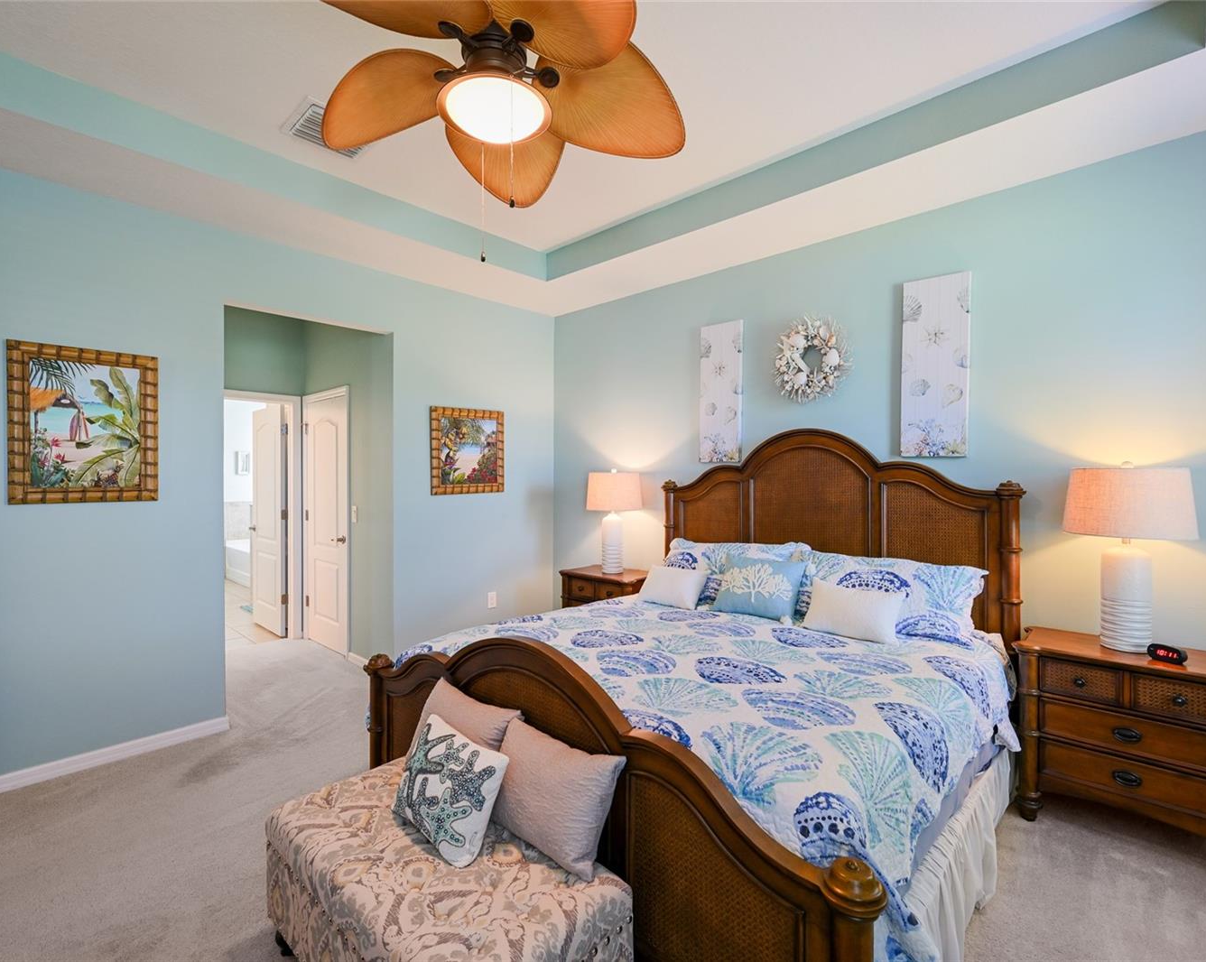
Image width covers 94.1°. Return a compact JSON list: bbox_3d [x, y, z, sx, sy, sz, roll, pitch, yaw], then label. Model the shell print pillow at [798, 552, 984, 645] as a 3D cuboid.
[{"bbox_3d":[1.385,0.542,2.830,0.880,0.400,0.170,1,-31,43],"label":"shell print pillow"}]

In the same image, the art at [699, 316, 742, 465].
[{"bbox_3d":[0.785,-0.581,3.747,0.303,0.914,0.032,1,1,43],"label":"art"}]

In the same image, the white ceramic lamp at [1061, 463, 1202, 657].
[{"bbox_3d":[2.105,0.298,2.255,0.400,0.742,0.400,1,1,43],"label":"white ceramic lamp"}]

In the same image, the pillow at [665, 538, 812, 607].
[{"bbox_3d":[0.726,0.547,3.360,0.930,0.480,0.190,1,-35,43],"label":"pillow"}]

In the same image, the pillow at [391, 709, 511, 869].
[{"bbox_3d":[-0.432,0.852,1.602,0.375,0.320,0.120,0,-28,40],"label":"pillow"}]

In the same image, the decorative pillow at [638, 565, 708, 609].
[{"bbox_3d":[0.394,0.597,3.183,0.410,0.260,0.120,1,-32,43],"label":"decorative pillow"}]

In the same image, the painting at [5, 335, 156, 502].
[{"bbox_3d":[-2.479,-0.263,2.704,0.030,0.730,0.525,1,1,43],"label":"painting"}]

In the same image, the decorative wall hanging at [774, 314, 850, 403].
[{"bbox_3d":[1.223,-0.718,3.301,0.460,0.500,0.090,1,1,43],"label":"decorative wall hanging"}]

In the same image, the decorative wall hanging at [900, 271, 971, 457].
[{"bbox_3d":[1.710,-0.579,2.886,0.305,0.920,0.035,1,1,43],"label":"decorative wall hanging"}]

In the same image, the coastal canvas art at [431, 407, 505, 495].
[{"bbox_3d":[-1.017,-0.224,4.261,0.030,0.635,0.640,1,1,43],"label":"coastal canvas art"}]

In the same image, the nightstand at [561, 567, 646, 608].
[{"bbox_3d":[0.100,1.012,4.004,0.690,0.715,0.420,1,1,43],"label":"nightstand"}]

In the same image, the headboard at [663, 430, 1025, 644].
[{"bbox_3d":[1.181,0.535,3.288,2.080,1.677,0.110,1,1,43],"label":"headboard"}]

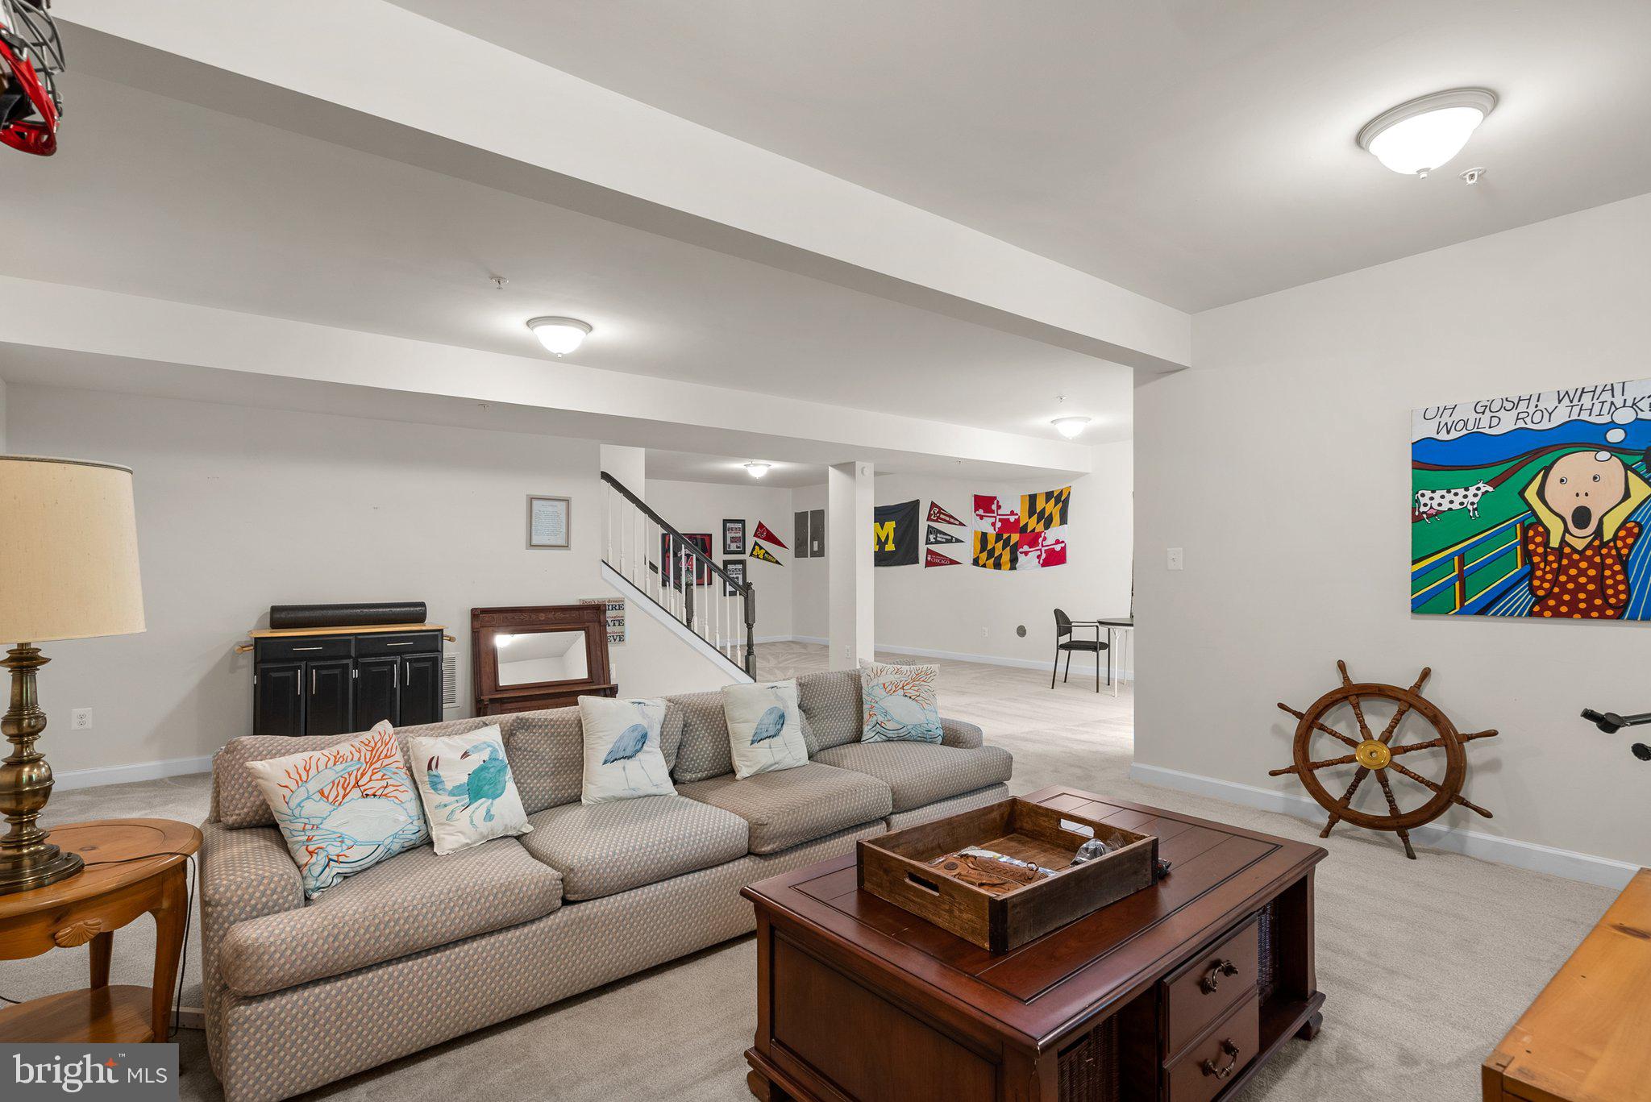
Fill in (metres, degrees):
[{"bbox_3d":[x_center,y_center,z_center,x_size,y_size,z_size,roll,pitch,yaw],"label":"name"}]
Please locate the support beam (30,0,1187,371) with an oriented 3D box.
[{"bbox_3d":[0.053,-1.179,2.734,4.750,0.293,0.203,0,-1,-37],"label":"support beam"}]

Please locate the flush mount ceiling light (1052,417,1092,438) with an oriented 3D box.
[{"bbox_3d":[2.331,-1.154,6.927,0.345,0.165,0.345,0,-1,0],"label":"flush mount ceiling light"}]

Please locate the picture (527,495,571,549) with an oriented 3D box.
[{"bbox_3d":[-2.188,-0.224,5.837,0.333,0.409,0.025,0,-1,-37],"label":"picture"}]

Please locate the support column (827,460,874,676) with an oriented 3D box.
[{"bbox_3d":[0.270,0.252,7.246,0.232,2.205,0.387,1,-2,-37],"label":"support column"}]

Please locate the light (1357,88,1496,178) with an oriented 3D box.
[{"bbox_3d":[1.877,-1.258,2.300,0.345,0.165,0.345,0,-1,-37],"label":"light"}]

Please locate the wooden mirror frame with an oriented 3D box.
[{"bbox_3d":[-2.136,0.904,5.706,1.029,0.978,0.150,0,-8,-37],"label":"wooden mirror frame"}]

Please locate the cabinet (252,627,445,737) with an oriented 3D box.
[{"bbox_3d":[-3.114,0.950,4.829,1.012,0.866,0.420,0,-1,-37],"label":"cabinet"}]

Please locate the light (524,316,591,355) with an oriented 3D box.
[{"bbox_3d":[-1.516,-1.198,4.194,0.345,0.165,0.345,0,-1,-37],"label":"light"}]

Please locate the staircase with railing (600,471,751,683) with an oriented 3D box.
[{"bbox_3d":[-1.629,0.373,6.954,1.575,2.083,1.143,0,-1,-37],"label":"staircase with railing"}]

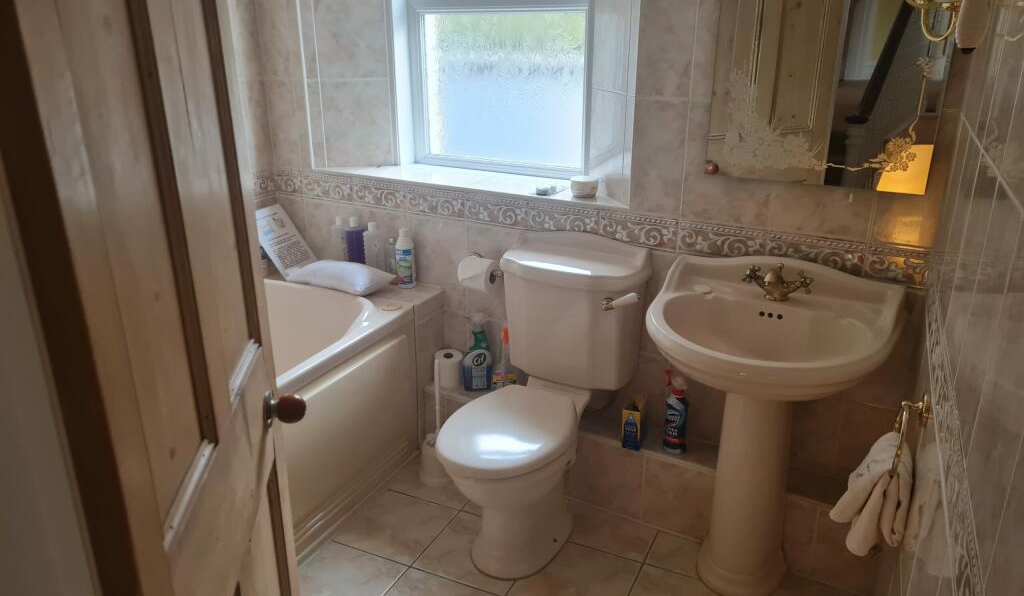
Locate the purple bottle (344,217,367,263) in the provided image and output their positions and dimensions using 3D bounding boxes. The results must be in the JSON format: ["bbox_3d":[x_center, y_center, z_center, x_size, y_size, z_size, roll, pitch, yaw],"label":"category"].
[{"bbox_3d":[-0.543,-0.176,2.695,0.068,0.222,0.055,3,21,6],"label":"purple bottle"}]

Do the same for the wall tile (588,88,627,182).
[{"bbox_3d":[0.299,-0.489,2.396,0.010,0.302,0.268,-5,21,-15],"label":"wall tile"}]

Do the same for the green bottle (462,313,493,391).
[{"bbox_3d":[-0.109,0.183,2.576,0.105,0.268,0.060,2,21,3],"label":"green bottle"}]

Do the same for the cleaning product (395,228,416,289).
[{"bbox_3d":[-0.383,-0.147,2.753,0.072,0.210,0.062,5,19,12],"label":"cleaning product"}]

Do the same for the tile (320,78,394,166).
[{"bbox_3d":[-0.551,-0.624,2.747,0.240,0.307,0.010,-5,21,-16],"label":"tile"}]

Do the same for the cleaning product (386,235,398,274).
[{"bbox_3d":[-0.434,-0.139,2.790,0.042,0.171,0.040,6,20,15],"label":"cleaning product"}]

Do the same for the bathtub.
[{"bbox_3d":[-1.020,0.497,2.120,0.735,0.559,1.700,9,22,24],"label":"bathtub"}]

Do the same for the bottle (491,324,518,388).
[{"bbox_3d":[-0.027,0.215,2.623,0.095,0.265,0.075,5,19,12],"label":"bottle"}]

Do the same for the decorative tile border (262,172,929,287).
[{"bbox_3d":[0.059,-0.264,2.482,2.300,0.093,0.015,11,22,29],"label":"decorative tile border"}]

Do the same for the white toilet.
[{"bbox_3d":[0.050,0.305,2.207,0.460,0.865,0.685,12,23,30],"label":"white toilet"}]

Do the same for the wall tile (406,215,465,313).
[{"bbox_3d":[-0.256,-0.122,2.678,0.247,0.329,0.010,11,22,28],"label":"wall tile"}]

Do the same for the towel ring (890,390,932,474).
[{"bbox_3d":[0.783,0.284,1.531,0.055,0.180,0.155,10,22,23],"label":"towel ring"}]

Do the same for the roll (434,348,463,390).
[{"bbox_3d":[-0.221,0.249,2.721,0.101,0.105,0.101,0,20,0],"label":"roll"}]

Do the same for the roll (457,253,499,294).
[{"bbox_3d":[-0.107,-0.080,2.559,0.103,0.110,0.110,11,22,29],"label":"roll"}]

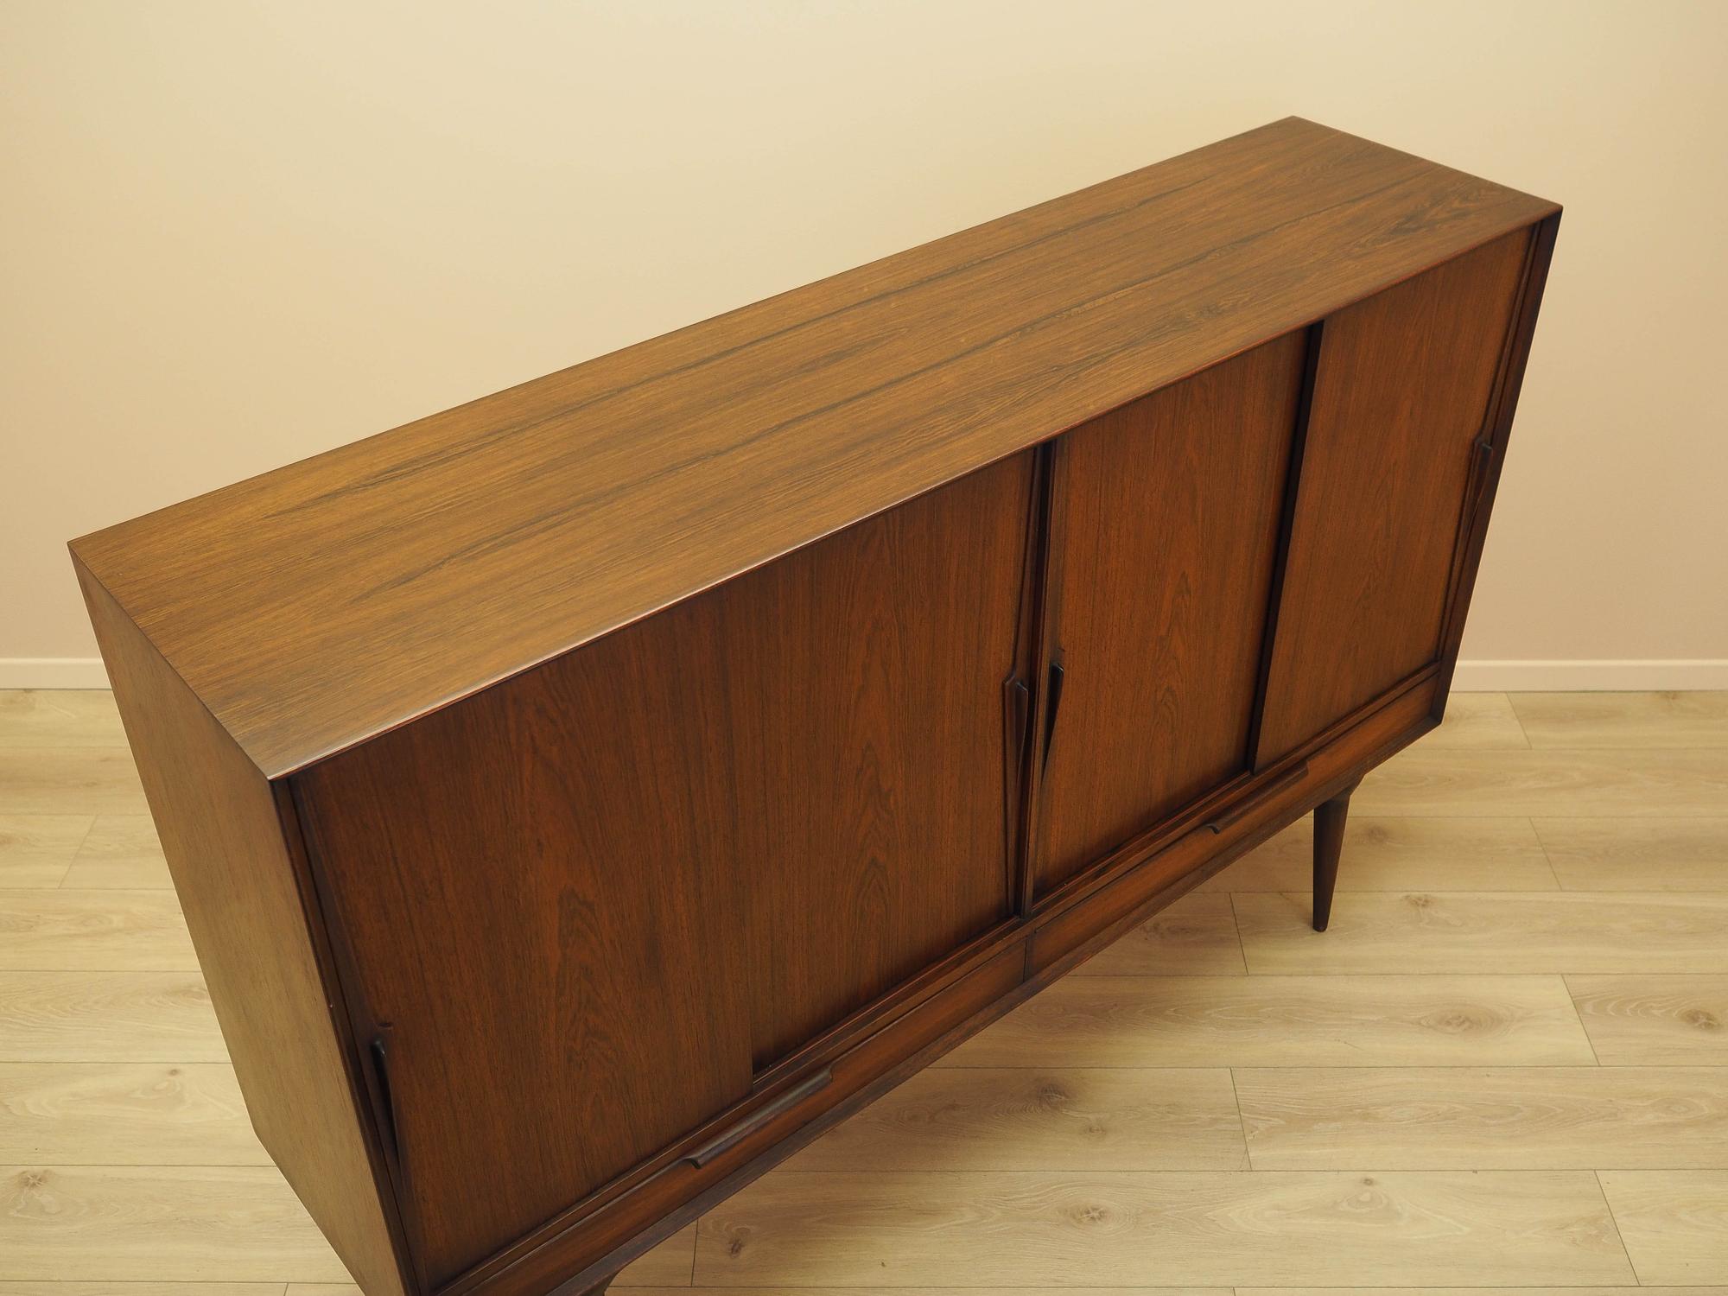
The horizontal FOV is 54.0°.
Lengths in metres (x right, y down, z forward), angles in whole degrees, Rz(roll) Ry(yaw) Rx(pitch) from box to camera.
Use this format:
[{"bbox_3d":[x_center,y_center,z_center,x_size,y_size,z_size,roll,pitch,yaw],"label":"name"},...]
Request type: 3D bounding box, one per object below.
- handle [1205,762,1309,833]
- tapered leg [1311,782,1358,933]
[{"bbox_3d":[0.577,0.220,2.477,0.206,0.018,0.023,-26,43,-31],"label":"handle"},{"bbox_3d":[0.751,0.337,2.785,0.063,0.340,0.063,-26,43,-31],"label":"tapered leg"}]

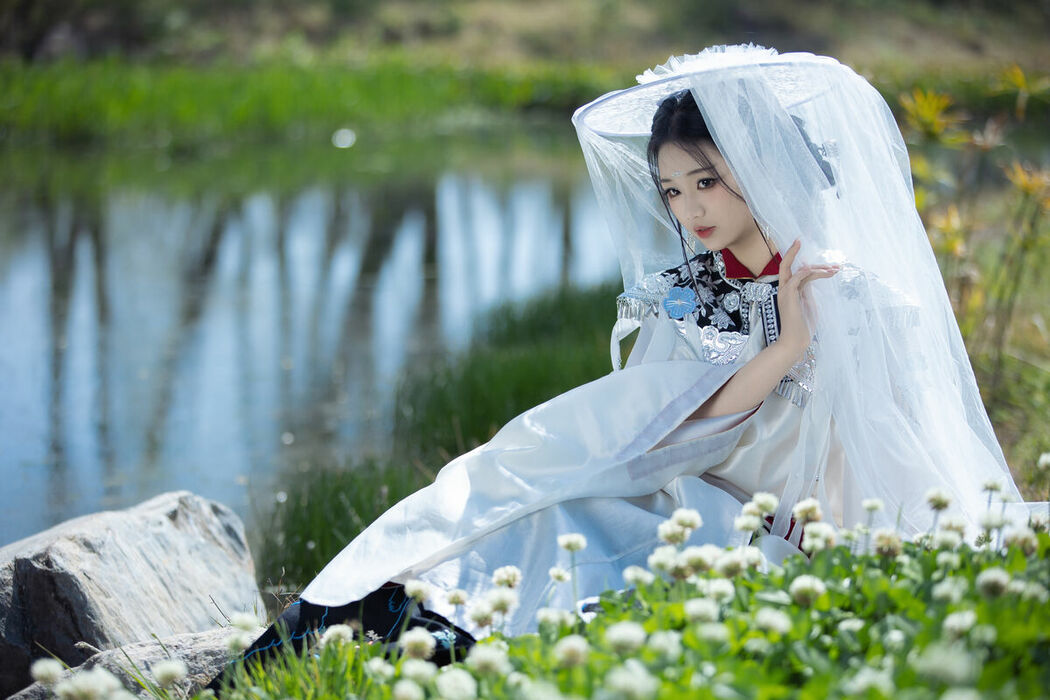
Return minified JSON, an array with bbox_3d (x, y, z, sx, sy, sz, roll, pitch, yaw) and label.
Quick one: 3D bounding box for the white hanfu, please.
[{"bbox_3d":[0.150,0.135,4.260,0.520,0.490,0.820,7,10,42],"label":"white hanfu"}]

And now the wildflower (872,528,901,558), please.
[{"bbox_3d":[0.485,0.258,4.100,0.038,0.035,0.037,0,7,0],"label":"wildflower"}]

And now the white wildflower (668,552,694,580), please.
[{"bbox_3d":[0.202,0.279,3.949,0.031,0.034,0.031,0,7,0],"label":"white wildflower"}]

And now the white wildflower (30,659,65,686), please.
[{"bbox_3d":[-0.526,0.356,3.377,0.034,0.029,0.034,0,7,0],"label":"white wildflower"}]

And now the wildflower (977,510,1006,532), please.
[{"bbox_3d":[0.656,0.241,4.300,0.038,0.030,0.037,0,7,0],"label":"wildflower"}]

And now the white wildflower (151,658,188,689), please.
[{"bbox_3d":[-0.392,0.356,3.373,0.038,0.031,0.038,0,7,0],"label":"white wildflower"}]

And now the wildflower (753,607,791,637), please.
[{"bbox_3d":[0.317,0.347,3.920,0.045,0.037,0.043,0,7,0],"label":"wildflower"}]

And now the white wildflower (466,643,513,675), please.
[{"bbox_3d":[-0.045,0.389,3.850,0.056,0.037,0.046,0,6,0],"label":"white wildflower"}]

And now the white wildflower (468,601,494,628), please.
[{"bbox_3d":[-0.056,0.341,3.950,0.032,0.034,0.031,0,7,0],"label":"white wildflower"}]

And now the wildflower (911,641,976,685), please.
[{"bbox_3d":[0.403,0.302,2.950,0.051,0.034,0.050,0,7,0],"label":"wildflower"}]

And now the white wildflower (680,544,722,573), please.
[{"bbox_3d":[0.254,0.300,4.400,0.059,0.039,0.049,0,6,0],"label":"white wildflower"}]

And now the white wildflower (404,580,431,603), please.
[{"bbox_3d":[-0.134,0.299,3.802,0.030,0.028,0.030,0,7,0],"label":"white wildflower"}]

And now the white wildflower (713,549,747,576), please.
[{"bbox_3d":[0.257,0.267,3.850,0.041,0.033,0.039,0,7,0],"label":"white wildflower"}]

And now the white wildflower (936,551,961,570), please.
[{"bbox_3d":[0.577,0.287,4.170,0.032,0.026,0.031,0,7,0],"label":"white wildflower"}]

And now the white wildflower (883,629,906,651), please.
[{"bbox_3d":[0.465,0.364,3.850,0.029,0.027,0.029,0,6,0],"label":"white wildflower"}]

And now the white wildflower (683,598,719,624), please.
[{"bbox_3d":[0.207,0.305,3.600,0.038,0.028,0.037,0,7,0],"label":"white wildflower"}]

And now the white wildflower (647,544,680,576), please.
[{"bbox_3d":[0.179,0.273,3.995,0.038,0.037,0.038,0,7,0],"label":"white wildflower"}]

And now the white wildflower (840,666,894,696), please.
[{"bbox_3d":[0.403,0.390,3.600,0.062,0.034,0.043,0,6,0],"label":"white wildflower"}]

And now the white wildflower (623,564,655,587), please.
[{"bbox_3d":[0.158,0.314,4.250,0.043,0.032,0.042,0,7,0],"label":"white wildflower"}]

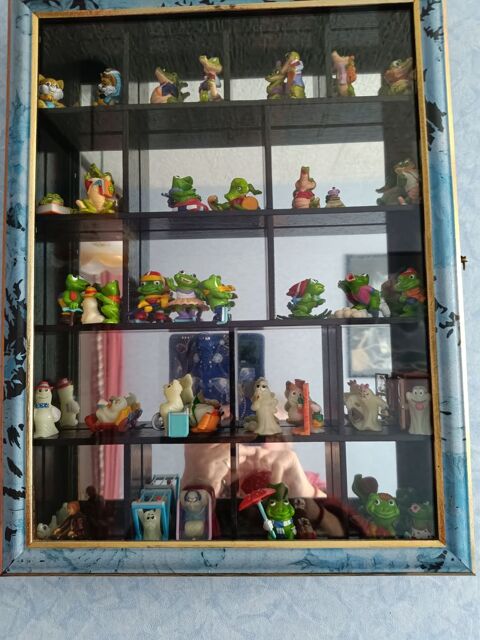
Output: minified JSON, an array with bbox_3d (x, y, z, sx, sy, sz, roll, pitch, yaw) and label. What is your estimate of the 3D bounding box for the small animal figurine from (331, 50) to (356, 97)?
[{"bbox_3d":[0.080,-0.190,0.353,0.023,0.042,0.019,3,-5,-43],"label":"small animal figurine"}]

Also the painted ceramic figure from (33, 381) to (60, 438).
[{"bbox_3d":[-0.146,0.067,0.337,0.021,0.040,0.020,-1,-4,-5],"label":"painted ceramic figure"}]

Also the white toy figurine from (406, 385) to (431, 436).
[{"bbox_3d":[0.134,0.065,0.333,0.020,0.036,0.016,-2,-4,10],"label":"white toy figurine"}]

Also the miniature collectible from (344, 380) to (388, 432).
[{"bbox_3d":[0.095,0.064,0.331,0.031,0.036,0.022,-3,-4,25],"label":"miniature collectible"}]

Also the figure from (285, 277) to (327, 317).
[{"bbox_3d":[0.051,-0.016,0.336,0.031,0.031,0.022,-3,-4,24],"label":"figure"}]

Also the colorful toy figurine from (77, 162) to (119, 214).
[{"bbox_3d":[-0.110,-0.100,0.346,0.030,0.041,0.024,-1,-4,2],"label":"colorful toy figurine"}]

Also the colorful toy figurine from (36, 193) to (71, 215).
[{"bbox_3d":[-0.149,-0.088,0.355,0.025,0.021,0.027,1,-4,-26],"label":"colorful toy figurine"}]

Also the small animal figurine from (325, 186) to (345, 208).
[{"bbox_3d":[0.073,-0.092,0.341,0.016,0.021,0.015,-2,-4,13],"label":"small animal figurine"}]

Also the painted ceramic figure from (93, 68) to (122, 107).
[{"bbox_3d":[-0.103,-0.179,0.345,0.020,0.033,0.019,1,-4,-29],"label":"painted ceramic figure"}]

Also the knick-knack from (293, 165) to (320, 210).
[{"bbox_3d":[0.051,-0.101,0.342,0.019,0.036,0.021,-2,-4,19],"label":"knick-knack"}]

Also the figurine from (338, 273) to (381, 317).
[{"bbox_3d":[0.090,-0.019,0.335,0.029,0.035,0.020,0,-4,-15],"label":"figurine"}]

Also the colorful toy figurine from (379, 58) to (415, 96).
[{"bbox_3d":[0.123,-0.187,0.347,0.024,0.036,0.020,-3,-4,24],"label":"colorful toy figurine"}]

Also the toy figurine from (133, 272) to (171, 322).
[{"bbox_3d":[-0.067,-0.017,0.340,0.025,0.040,0.023,-2,-4,8],"label":"toy figurine"}]

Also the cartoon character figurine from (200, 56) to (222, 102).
[{"bbox_3d":[-0.025,-0.189,0.357,0.019,0.043,0.023,-4,-5,37],"label":"cartoon character figurine"}]

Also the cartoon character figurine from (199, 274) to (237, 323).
[{"bbox_3d":[-0.016,-0.015,0.338,0.028,0.037,0.022,-1,-4,5],"label":"cartoon character figurine"}]

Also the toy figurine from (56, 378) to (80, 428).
[{"bbox_3d":[-0.154,0.073,0.398,0.020,0.042,0.018,-2,-4,12],"label":"toy figurine"}]

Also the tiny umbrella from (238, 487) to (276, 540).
[{"bbox_3d":[0.018,0.145,0.333,0.031,0.041,0.031,-27,-4,0],"label":"tiny umbrella"}]

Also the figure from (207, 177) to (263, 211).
[{"bbox_3d":[-0.004,-0.096,0.343,0.037,0.028,0.021,1,-4,-22],"label":"figure"}]

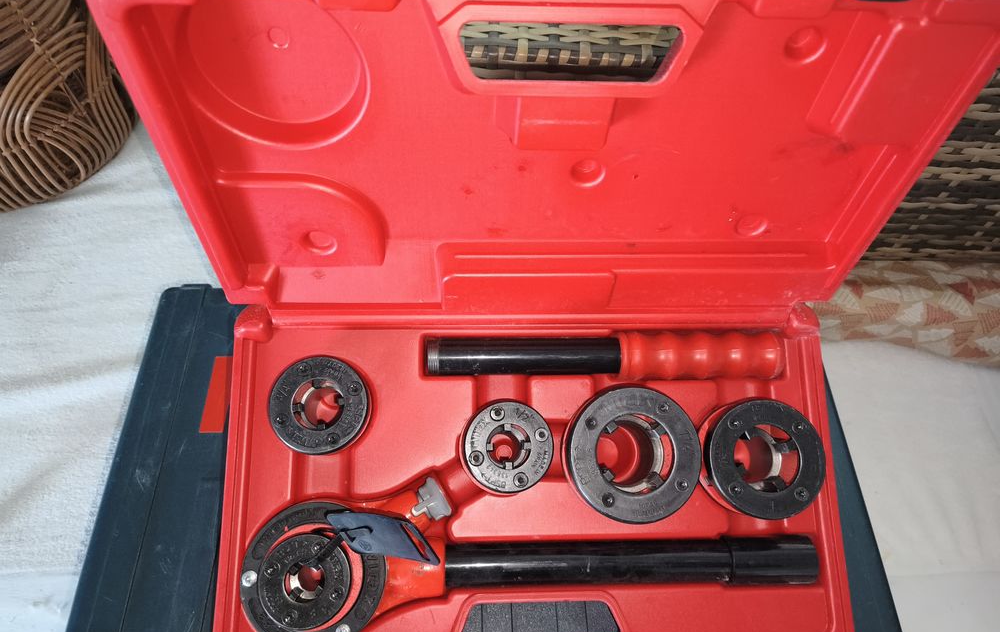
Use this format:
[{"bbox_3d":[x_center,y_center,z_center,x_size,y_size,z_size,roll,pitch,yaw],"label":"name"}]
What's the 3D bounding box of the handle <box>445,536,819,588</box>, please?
[{"bbox_3d":[0.080,0.149,0.402,0.227,0.029,0.029,-1,76,-1],"label":"handle"}]

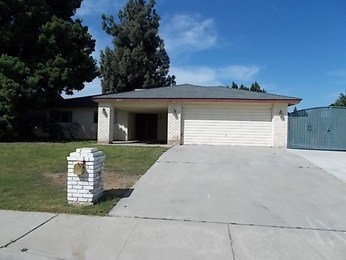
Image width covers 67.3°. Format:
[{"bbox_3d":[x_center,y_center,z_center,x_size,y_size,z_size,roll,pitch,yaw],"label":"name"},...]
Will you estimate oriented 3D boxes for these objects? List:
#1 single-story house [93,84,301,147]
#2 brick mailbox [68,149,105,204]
[{"bbox_3d":[1.672,-1.289,18.651,10.950,4.100,10.000,1,1,7],"label":"single-story house"},{"bbox_3d":[-1.763,0.910,5.322,0.560,1.080,0.560,1,1,7],"label":"brick mailbox"}]

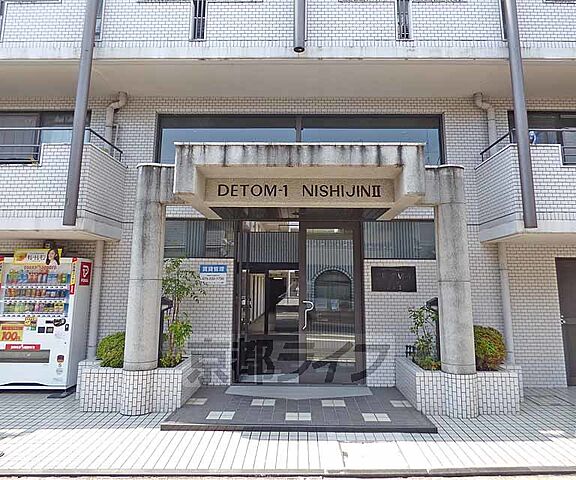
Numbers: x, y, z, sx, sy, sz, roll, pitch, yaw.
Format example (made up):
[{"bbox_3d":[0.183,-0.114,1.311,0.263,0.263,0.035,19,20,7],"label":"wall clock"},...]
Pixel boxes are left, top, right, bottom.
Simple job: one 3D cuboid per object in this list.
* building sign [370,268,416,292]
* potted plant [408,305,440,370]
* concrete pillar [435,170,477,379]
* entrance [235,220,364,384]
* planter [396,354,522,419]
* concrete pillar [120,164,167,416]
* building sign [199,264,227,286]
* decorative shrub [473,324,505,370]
[{"bbox_3d":[1.637,0.608,5.321,0.683,0.381,0.035,0,-7,0],"label":"building sign"},{"bbox_3d":[1.891,1.321,4.755,0.447,0.849,0.402,0,-7,0],"label":"potted plant"},{"bbox_3d":[2.161,0.371,4.521,0.385,2.597,0.385,0,-7,0],"label":"concrete pillar"},{"bbox_3d":[0.170,0.936,5.422,2.018,2.505,0.180,0,-8,1],"label":"entrance"},{"bbox_3d":[2.332,1.935,4.641,1.466,0.493,1.047,0,-7,0],"label":"planter"},{"bbox_3d":[-1.854,0.586,4.525,0.412,3.080,0.412,0,-7,0],"label":"concrete pillar"},{"bbox_3d":[-1.152,0.542,5.335,0.416,0.298,0.022,0,-7,0],"label":"building sign"},{"bbox_3d":[2.701,1.467,4.726,0.553,0.603,0.543,0,-7,0],"label":"decorative shrub"}]

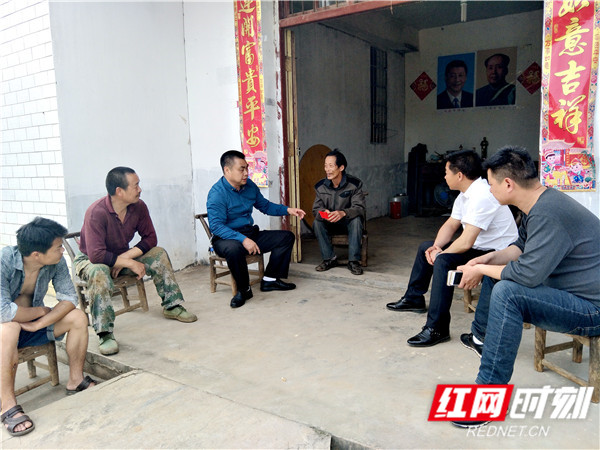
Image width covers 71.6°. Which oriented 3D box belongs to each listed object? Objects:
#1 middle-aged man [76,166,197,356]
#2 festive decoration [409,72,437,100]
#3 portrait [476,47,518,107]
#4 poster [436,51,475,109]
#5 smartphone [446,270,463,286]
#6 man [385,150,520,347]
[{"bbox_3d":[-1.163,0.137,2.919,0.660,1.090,0.900,-9,11,-43],"label":"middle-aged man"},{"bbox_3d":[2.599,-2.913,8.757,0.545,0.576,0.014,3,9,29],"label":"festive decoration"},{"bbox_3d":[3.810,-2.860,8.074,0.696,1.071,0.014,3,9,29],"label":"portrait"},{"bbox_3d":[3.157,-2.897,8.441,0.698,1.049,0.014,3,9,29],"label":"poster"},{"bbox_3d":[0.795,0.264,2.050,0.142,0.070,0.012,0,-9,0],"label":"smartphone"},{"bbox_3d":[1.034,0.086,2.720,0.830,1.130,0.630,-2,8,-3],"label":"man"}]

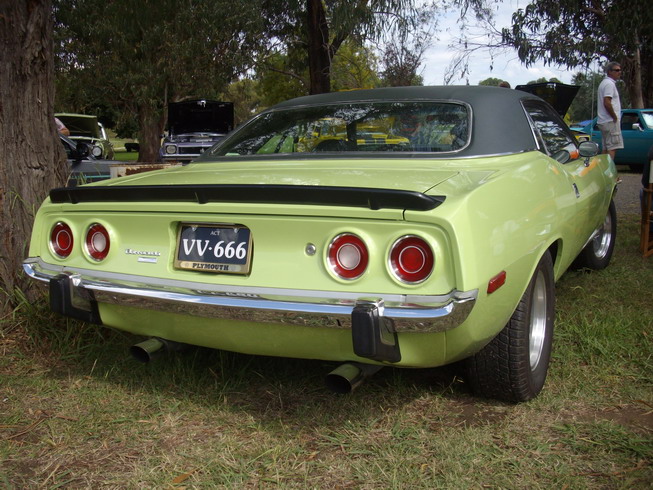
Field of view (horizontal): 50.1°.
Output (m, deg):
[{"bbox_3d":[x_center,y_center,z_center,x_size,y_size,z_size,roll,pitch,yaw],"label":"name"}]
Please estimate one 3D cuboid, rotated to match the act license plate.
[{"bbox_3d":[-0.373,0.009,2.292,0.305,0.160,0.020,3,4,27],"label":"act license plate"}]

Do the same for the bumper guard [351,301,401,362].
[{"bbox_3d":[0.141,0.250,2.007,0.075,0.200,0.150,3,10,27],"label":"bumper guard"}]

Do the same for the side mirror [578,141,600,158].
[{"bbox_3d":[1.567,-0.560,4.157,0.135,0.105,0.100,5,11,38],"label":"side mirror"}]

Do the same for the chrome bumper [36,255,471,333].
[{"bbox_3d":[-0.392,0.147,2.275,1.780,0.120,0.150,3,10,27],"label":"chrome bumper"}]

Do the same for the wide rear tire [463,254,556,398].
[{"bbox_3d":[0.769,0.306,2.933,0.285,0.675,0.675,3,10,27],"label":"wide rear tire"}]

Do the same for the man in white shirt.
[{"bbox_3d":[3.867,-1.602,9.534,0.330,1.760,0.500,0,9,12],"label":"man in white shirt"}]

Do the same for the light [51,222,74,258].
[{"bbox_3d":[-0.984,-0.019,2.625,0.138,0.138,0.050,3,4,31],"label":"light"}]

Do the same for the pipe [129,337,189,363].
[{"bbox_3d":[-0.651,0.396,2.689,0.075,0.075,0.260,3,10,27],"label":"pipe"}]

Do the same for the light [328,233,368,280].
[{"bbox_3d":[0.069,0.033,2.066,0.138,0.138,0.050,3,4,26],"label":"light"}]

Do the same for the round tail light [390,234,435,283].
[{"bbox_3d":[0.247,0.039,1.988,0.138,0.138,0.050,2,4,24],"label":"round tail light"}]

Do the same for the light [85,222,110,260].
[{"bbox_3d":[-0.818,-0.009,2.525,0.138,0.138,0.050,3,4,29],"label":"light"}]

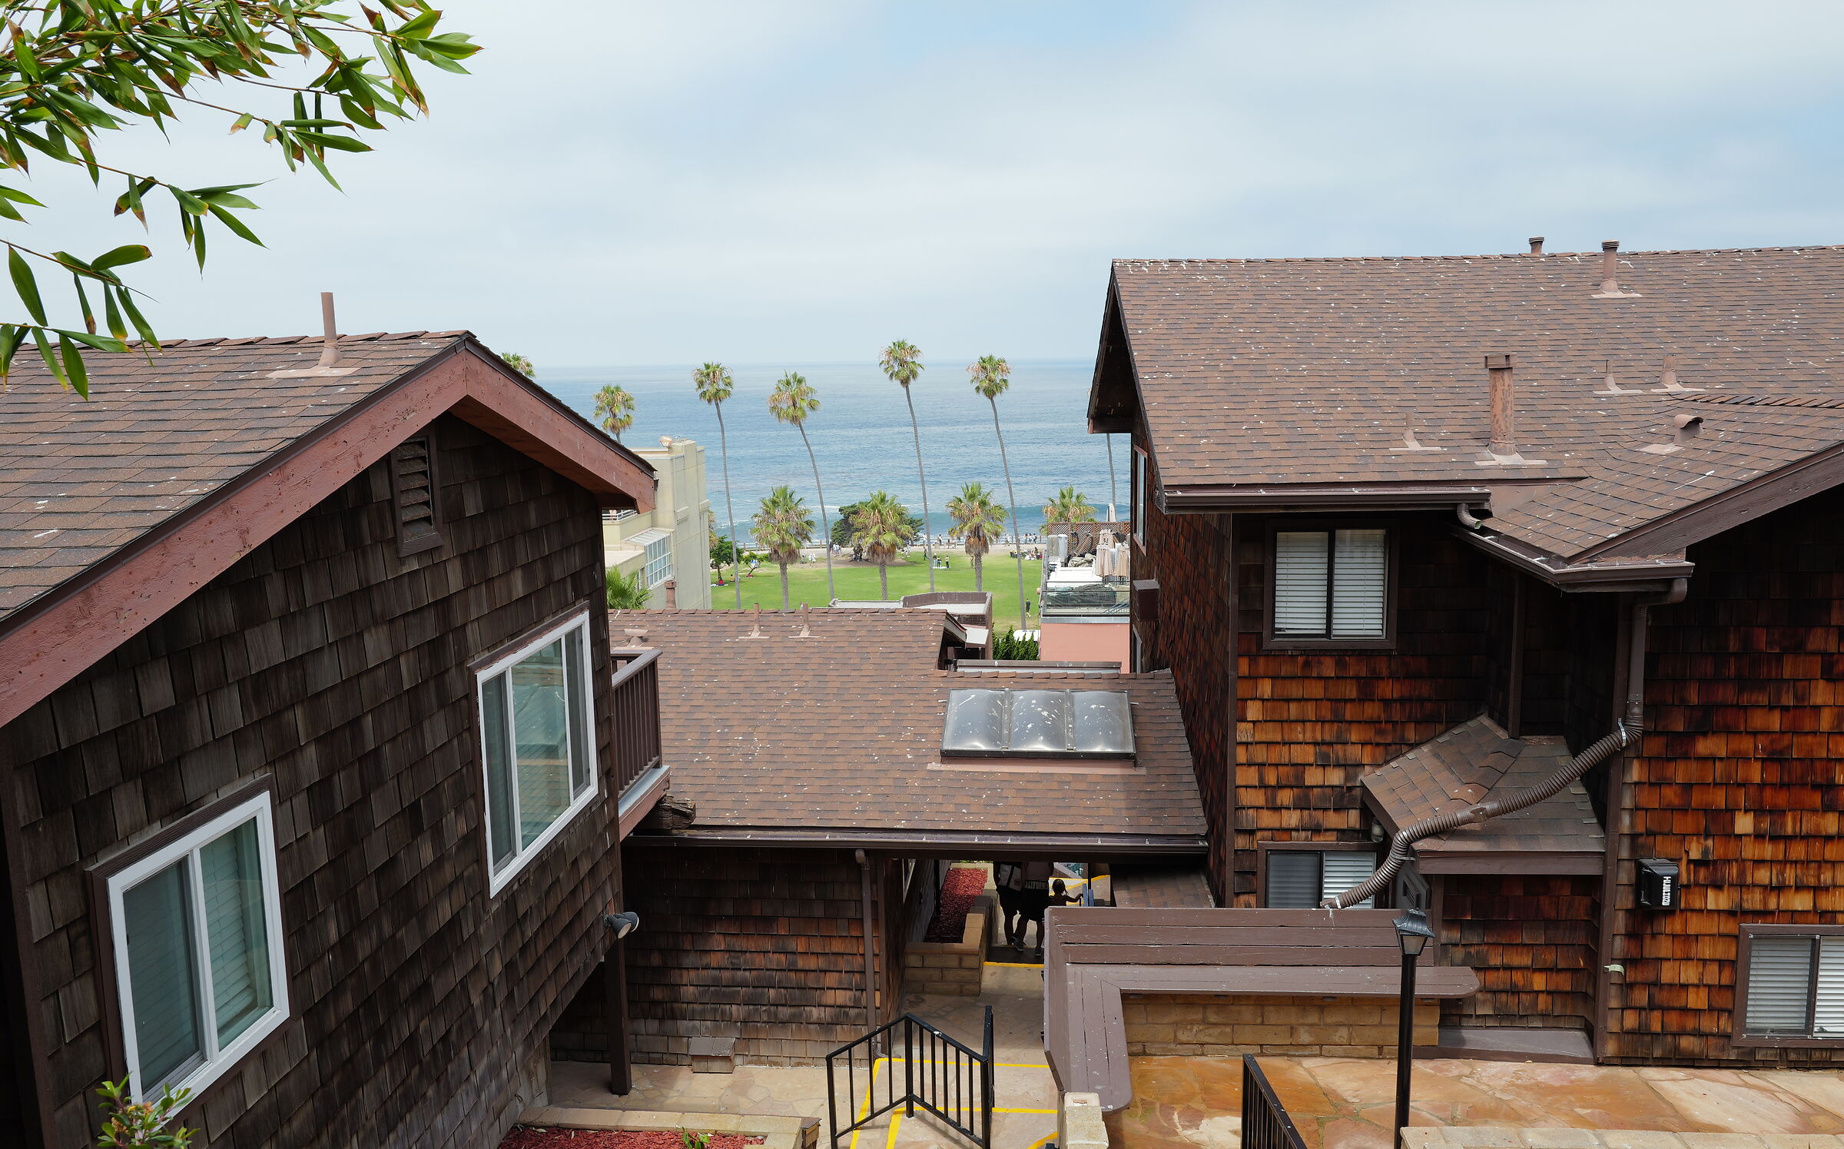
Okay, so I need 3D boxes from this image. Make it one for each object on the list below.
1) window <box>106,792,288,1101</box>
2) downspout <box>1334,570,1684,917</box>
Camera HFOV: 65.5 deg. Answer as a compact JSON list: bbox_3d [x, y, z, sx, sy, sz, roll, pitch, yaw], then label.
[{"bbox_3d":[-3.370,1.780,6.722,0.100,1.210,1.230,0,9,5],"label":"window"},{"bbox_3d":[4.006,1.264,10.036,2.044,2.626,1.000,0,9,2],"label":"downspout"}]

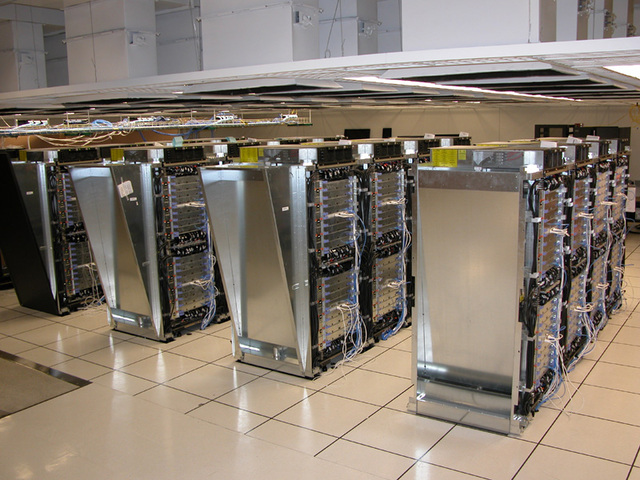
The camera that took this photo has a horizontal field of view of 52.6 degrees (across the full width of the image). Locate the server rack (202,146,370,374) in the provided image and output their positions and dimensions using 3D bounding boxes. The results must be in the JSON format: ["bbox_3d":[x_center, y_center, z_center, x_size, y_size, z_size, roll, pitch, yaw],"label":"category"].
[{"bbox_3d":[-0.283,0.159,5.884,0.880,1.960,1.370,5,12,34],"label":"server rack"}]

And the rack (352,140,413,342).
[{"bbox_3d":[0.359,-0.013,6.798,0.880,1.960,0.920,5,12,34],"label":"rack"}]

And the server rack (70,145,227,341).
[{"bbox_3d":[-1.807,0.020,6.926,0.880,1.960,1.350,5,12,34],"label":"server rack"}]

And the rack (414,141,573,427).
[{"bbox_3d":[1.350,0.266,5.008,0.870,1.960,1.360,5,12,34],"label":"rack"}]

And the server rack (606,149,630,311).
[{"bbox_3d":[3.006,-0.185,7.441,0.870,1.960,0.960,5,12,34],"label":"server rack"}]

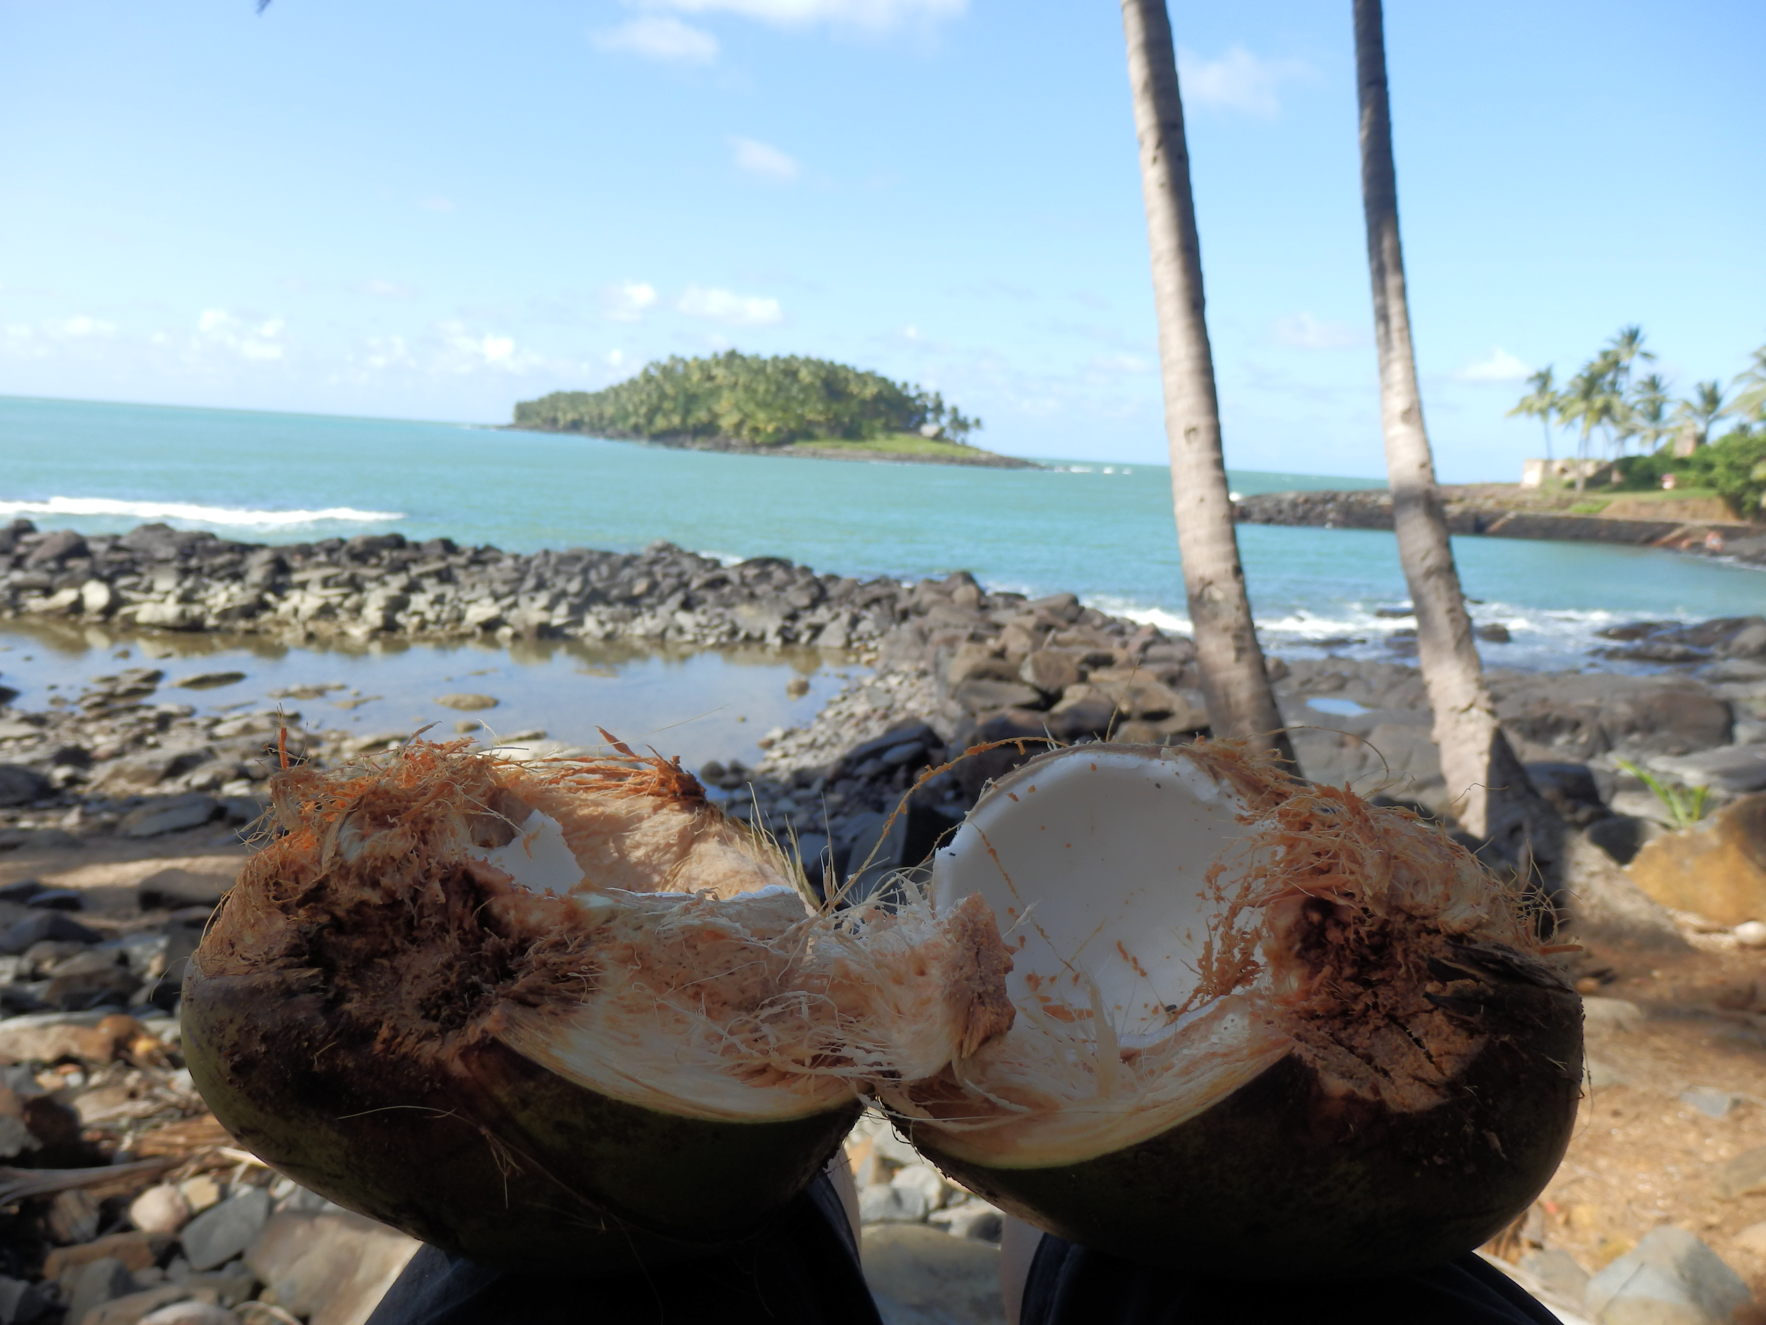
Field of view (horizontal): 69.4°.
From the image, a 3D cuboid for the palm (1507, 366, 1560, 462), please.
[{"bbox_3d":[56.135,-20.494,109.924,4.590,10.066,4.590,8,10,26],"label":"palm"}]

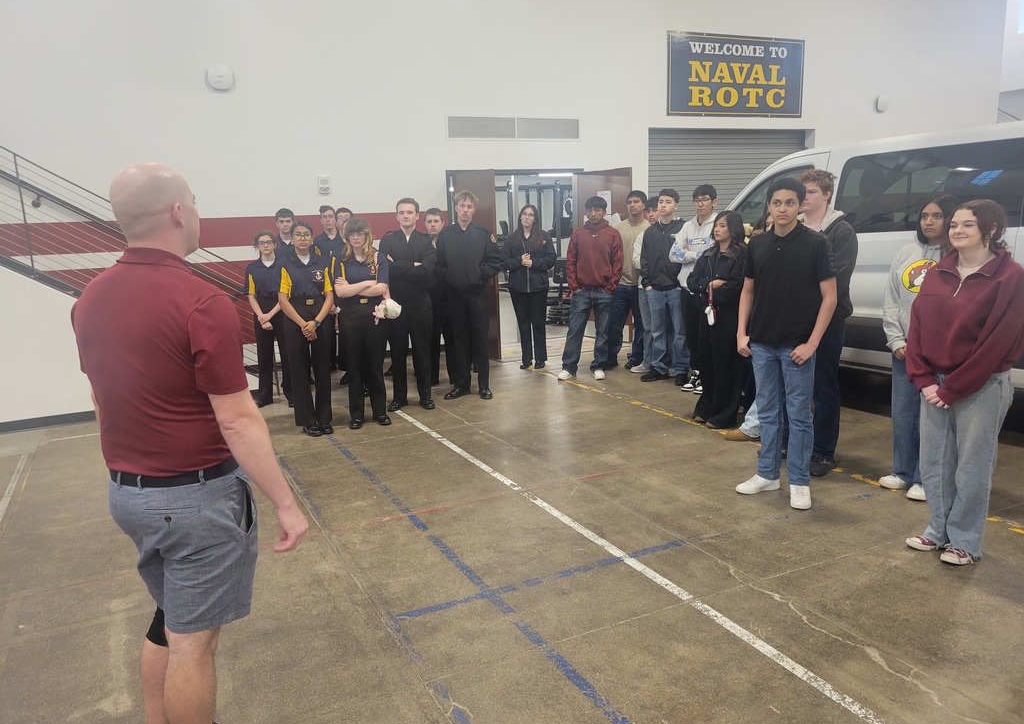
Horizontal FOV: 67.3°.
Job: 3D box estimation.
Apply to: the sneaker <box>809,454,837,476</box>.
[{"bbox_3d":[1.873,0.592,4.665,0.290,0.120,0.110,-12,14,-42],"label":"sneaker"}]

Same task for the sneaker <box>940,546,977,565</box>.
[{"bbox_3d":[2.048,0.853,3.503,0.250,0.090,0.090,-6,11,-19],"label":"sneaker"}]

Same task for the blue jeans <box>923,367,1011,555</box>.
[{"bbox_3d":[2.010,0.387,3.438,0.320,0.910,0.390,-6,11,-21],"label":"blue jeans"}]

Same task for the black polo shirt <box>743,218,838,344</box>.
[{"bbox_3d":[1.521,-0.433,4.240,0.470,0.677,0.280,6,13,38],"label":"black polo shirt"}]

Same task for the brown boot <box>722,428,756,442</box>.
[{"bbox_3d":[1.603,0.484,5.322,0.285,0.115,0.105,-2,10,0],"label":"brown boot"}]

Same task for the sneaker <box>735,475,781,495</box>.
[{"bbox_3d":[1.433,0.690,4.459,0.285,0.110,0.105,-5,11,-17],"label":"sneaker"}]

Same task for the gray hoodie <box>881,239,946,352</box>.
[{"bbox_3d":[2.341,-0.383,4.321,0.460,0.633,0.320,8,15,44],"label":"gray hoodie"}]

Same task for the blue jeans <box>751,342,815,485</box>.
[{"bbox_3d":[1.500,0.240,4.266,0.370,0.880,0.280,7,14,42],"label":"blue jeans"}]

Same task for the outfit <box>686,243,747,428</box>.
[{"bbox_3d":[1.513,-0.202,5.689,0.390,1.340,0.450,-12,14,-42],"label":"outfit"}]

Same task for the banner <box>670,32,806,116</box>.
[{"bbox_3d":[3.209,-4.031,10.875,2.490,1.090,0.030,-7,11,-25],"label":"banner"}]

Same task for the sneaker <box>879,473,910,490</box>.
[{"bbox_3d":[2.166,0.650,4.326,0.250,0.105,0.100,-6,11,-21],"label":"sneaker"}]

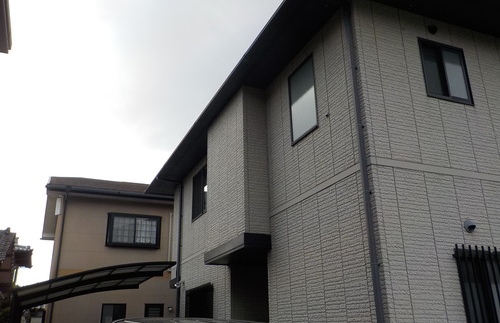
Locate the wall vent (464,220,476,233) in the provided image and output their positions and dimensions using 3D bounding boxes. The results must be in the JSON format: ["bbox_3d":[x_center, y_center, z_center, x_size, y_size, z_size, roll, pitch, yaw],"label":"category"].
[{"bbox_3d":[2.586,0.762,5.076,0.130,0.135,0.090,7,-21,-21],"label":"wall vent"}]

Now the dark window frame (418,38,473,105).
[{"bbox_3d":[2.662,-1.219,5.869,0.820,0.910,0.090,7,-21,-21],"label":"dark window frame"}]

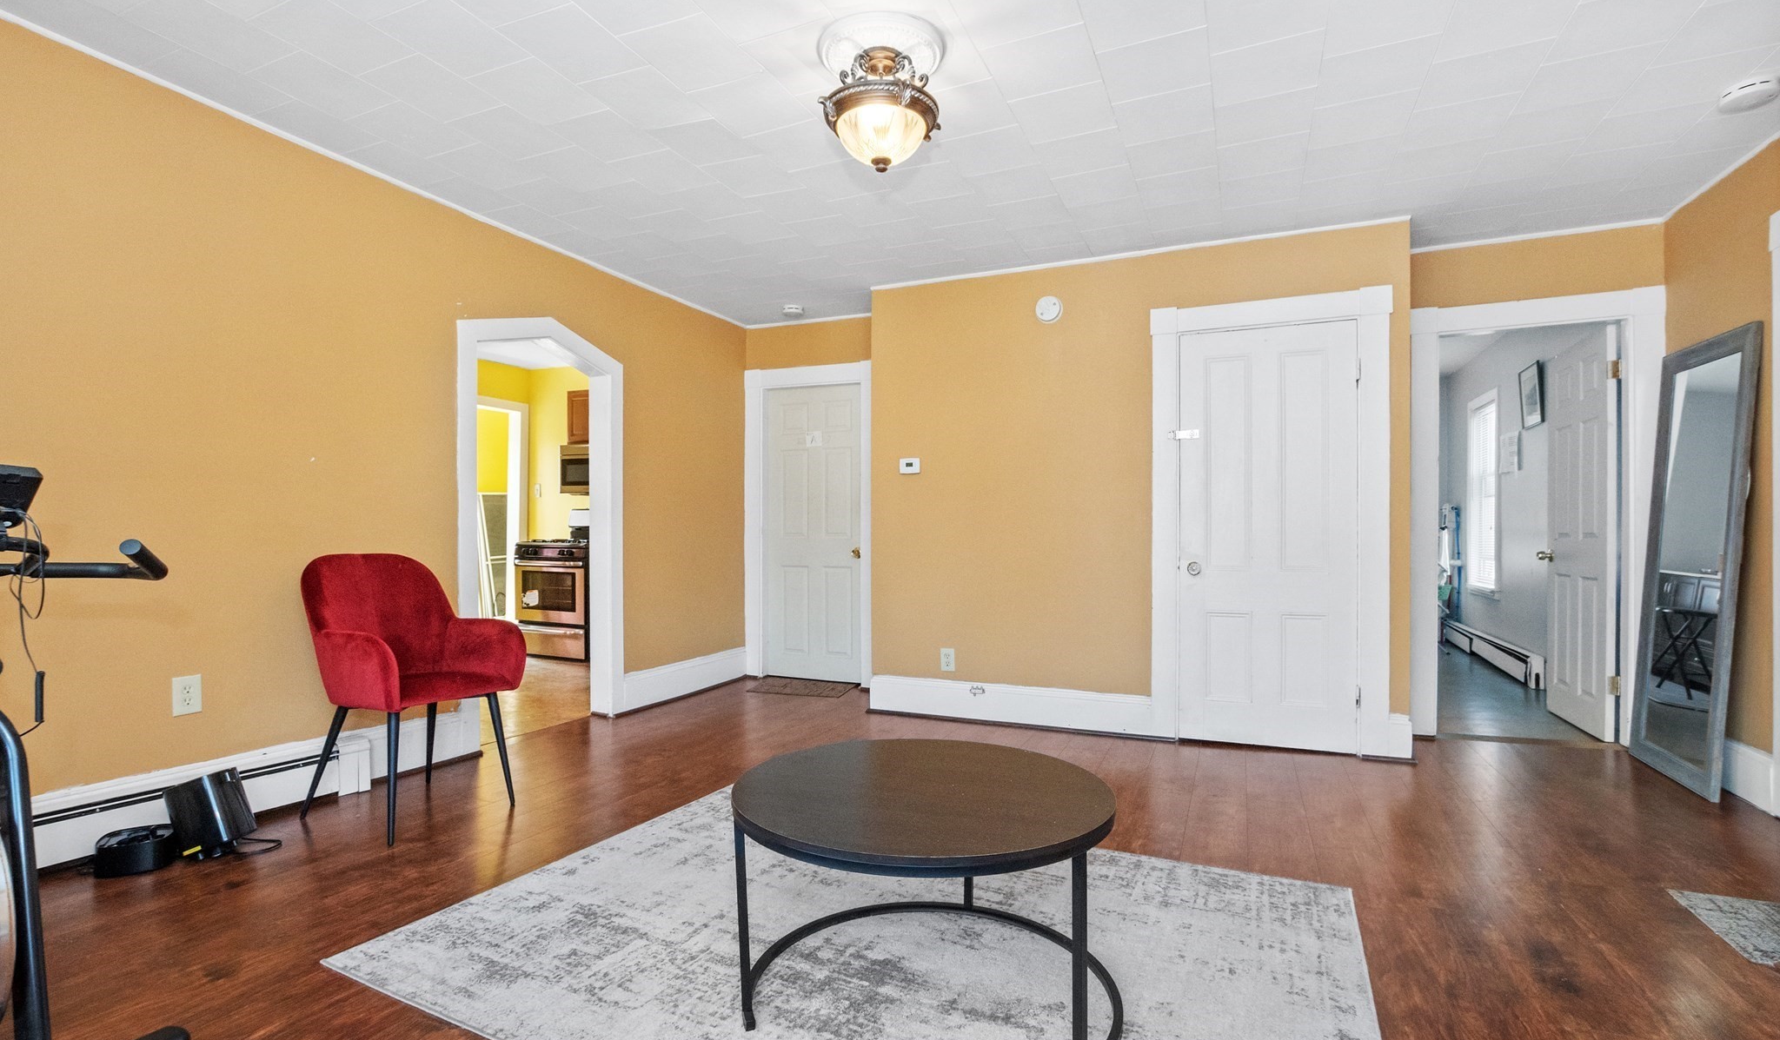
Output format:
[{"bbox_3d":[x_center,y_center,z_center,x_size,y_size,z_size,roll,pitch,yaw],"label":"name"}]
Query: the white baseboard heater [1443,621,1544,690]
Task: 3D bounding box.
[{"bbox_3d":[4.691,1.022,5.834,0.075,0.215,2.150,0,-1,24],"label":"white baseboard heater"}]

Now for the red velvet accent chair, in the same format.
[{"bbox_3d":[-1.696,0.576,2.633,0.580,0.890,0.550,0,-1,24],"label":"red velvet accent chair"}]

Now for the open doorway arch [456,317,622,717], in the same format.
[{"bbox_3d":[-1.750,0.040,3.730,0.180,2.110,0.950,0,0,26],"label":"open doorway arch"}]

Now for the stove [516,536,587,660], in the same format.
[{"bbox_3d":[-2.571,0.644,6.222,0.760,0.950,0.670,0,-1,24],"label":"stove"}]

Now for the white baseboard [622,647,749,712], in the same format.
[{"bbox_3d":[-1.245,0.985,4.630,0.030,0.220,1.120,0,0,24],"label":"white baseboard"}]

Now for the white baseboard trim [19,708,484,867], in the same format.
[{"bbox_3d":[-2.140,0.918,2.720,0.070,0.240,1.480,-1,-1,27],"label":"white baseboard trim"}]

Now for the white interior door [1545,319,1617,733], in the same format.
[{"bbox_3d":[3.665,0.065,3.960,0.045,2.030,0.710,0,0,23],"label":"white interior door"}]

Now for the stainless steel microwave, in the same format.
[{"bbox_3d":[-2.445,-0.430,6.530,0.760,0.420,0.400,0,0,21],"label":"stainless steel microwave"}]

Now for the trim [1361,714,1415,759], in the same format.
[{"bbox_3d":[2.234,0.973,3.343,0.215,0.210,0.030,0,-1,24],"label":"trim"}]

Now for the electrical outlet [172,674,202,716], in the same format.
[{"bbox_3d":[-2.282,0.572,2.414,0.010,0.121,0.076,0,-1,24],"label":"electrical outlet"}]

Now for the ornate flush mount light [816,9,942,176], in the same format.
[{"bbox_3d":[-0.027,-1.226,2.271,0.385,0.350,0.385,0,-1,0],"label":"ornate flush mount light"}]

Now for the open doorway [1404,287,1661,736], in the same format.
[{"bbox_3d":[3.085,0.015,3.590,0.970,2.160,0.150,0,0,21],"label":"open doorway"}]

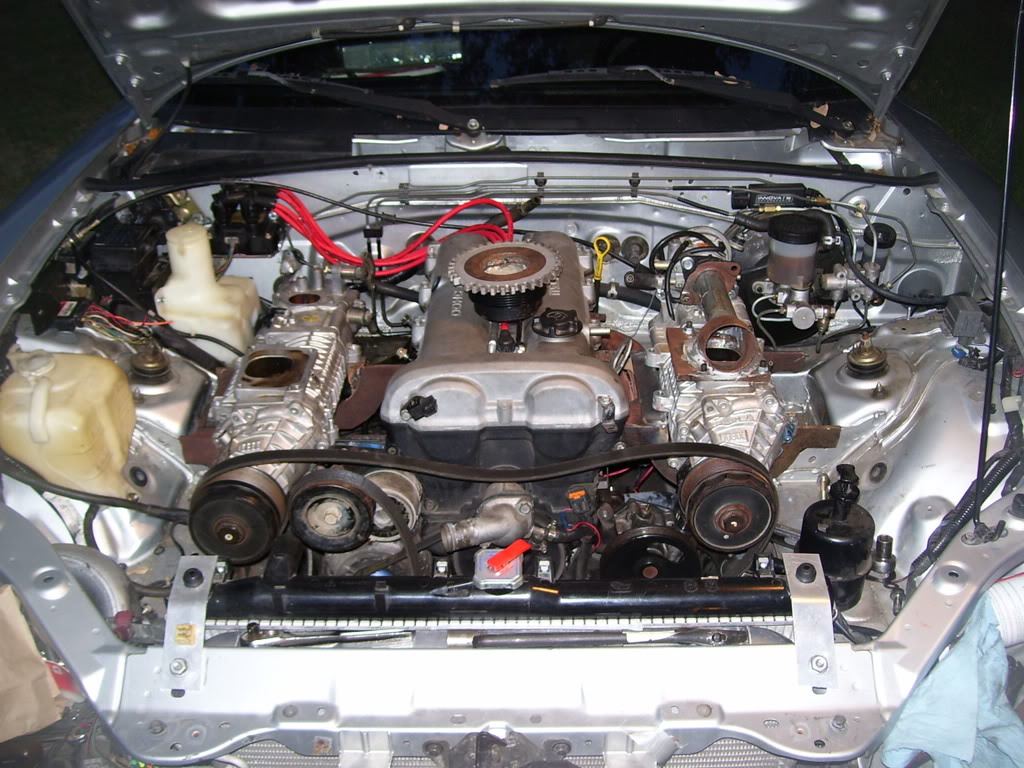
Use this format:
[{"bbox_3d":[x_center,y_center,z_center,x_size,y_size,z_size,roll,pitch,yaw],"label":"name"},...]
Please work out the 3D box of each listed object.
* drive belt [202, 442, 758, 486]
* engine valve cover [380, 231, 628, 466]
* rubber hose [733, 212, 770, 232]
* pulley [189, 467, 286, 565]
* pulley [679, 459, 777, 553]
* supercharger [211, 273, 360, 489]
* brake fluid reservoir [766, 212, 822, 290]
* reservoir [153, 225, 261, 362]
[{"bbox_3d":[-0.035,0.092,1.208,0.640,0.048,0.020,0,29,0],"label":"drive belt"},{"bbox_3d":[-0.009,-0.068,1.498,0.295,0.135,0.485,0,29,0],"label":"engine valve cover"},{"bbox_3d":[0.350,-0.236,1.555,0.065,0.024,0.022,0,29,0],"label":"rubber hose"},{"bbox_3d":[-0.317,0.155,1.233,0.102,0.100,0.050,0,29,0],"label":"pulley"},{"bbox_3d":[0.247,0.142,1.221,0.102,0.100,0.050,0,29,0],"label":"pulley"},{"bbox_3d":[-0.281,0.022,1.387,0.160,0.160,0.350,0,29,0],"label":"supercharger"},{"bbox_3d":[0.393,-0.184,1.487,0.070,0.086,0.070,0,29,0],"label":"brake fluid reservoir"},{"bbox_3d":[-0.448,-0.132,1.552,0.150,0.195,0.140,0,29,0],"label":"reservoir"}]

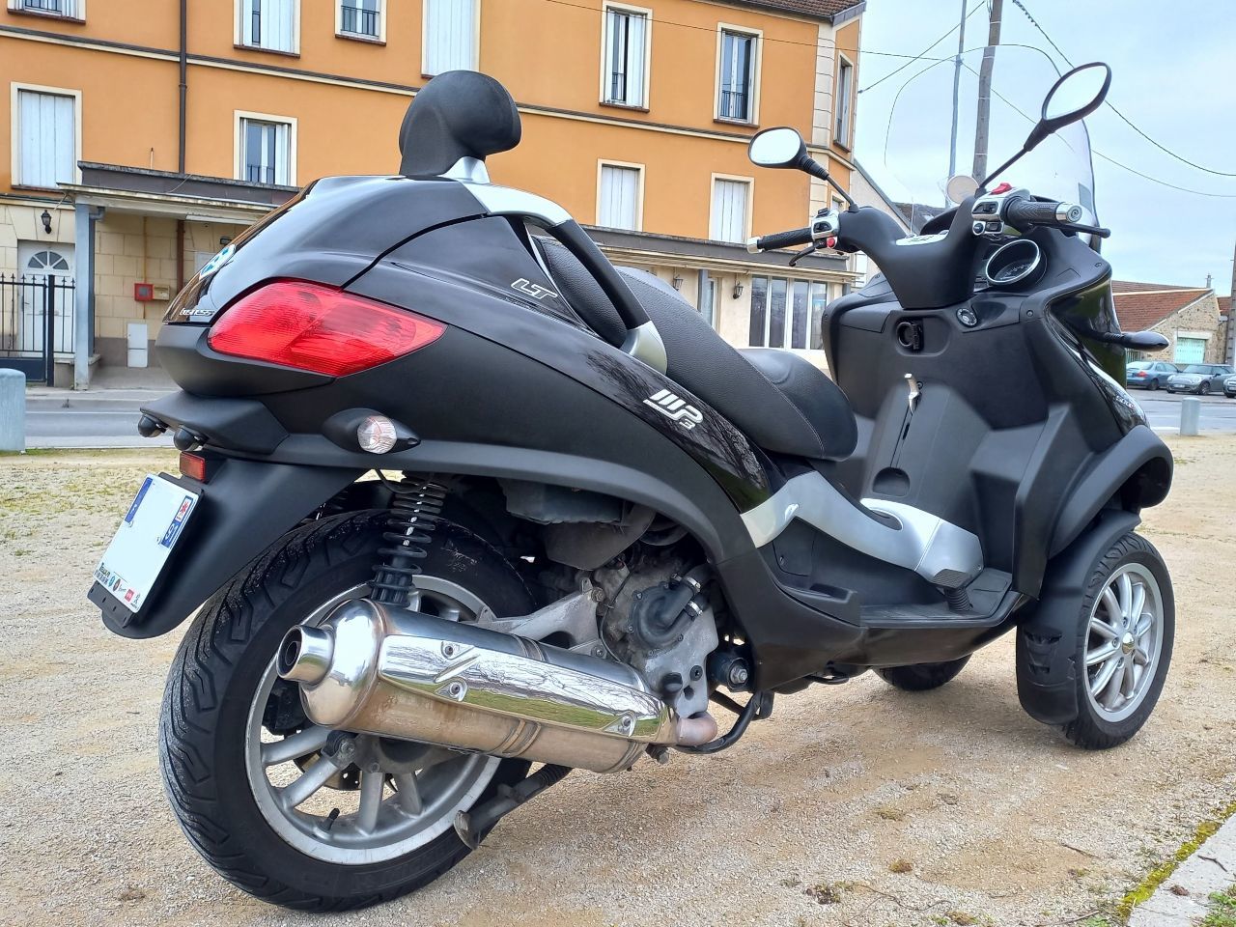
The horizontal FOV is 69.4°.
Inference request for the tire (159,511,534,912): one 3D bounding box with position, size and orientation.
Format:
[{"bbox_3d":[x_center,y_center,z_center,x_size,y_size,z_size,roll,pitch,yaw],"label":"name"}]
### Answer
[{"bbox_3d":[-0.326,0.331,1.217,0.540,0.540,0.140,0,6,-37],"label":"tire"}]

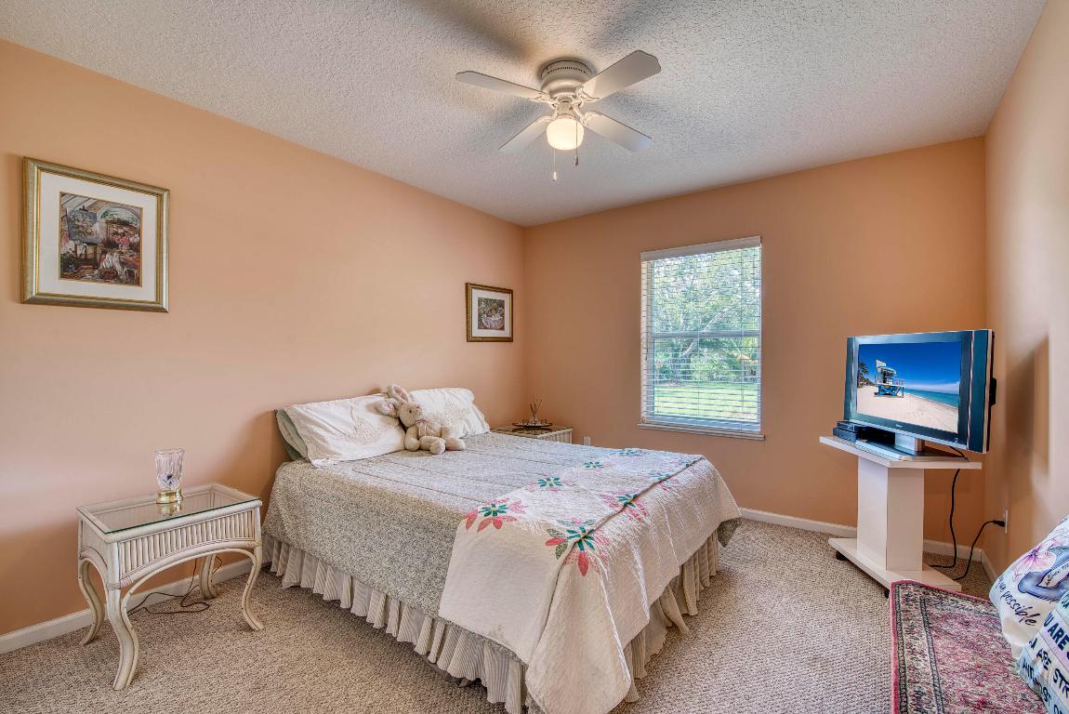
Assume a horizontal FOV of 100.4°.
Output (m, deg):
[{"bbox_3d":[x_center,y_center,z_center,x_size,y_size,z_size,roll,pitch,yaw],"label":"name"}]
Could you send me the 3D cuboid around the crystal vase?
[{"bbox_3d":[-1.569,0.508,1.915,0.100,0.214,0.100,0,0,37],"label":"crystal vase"}]

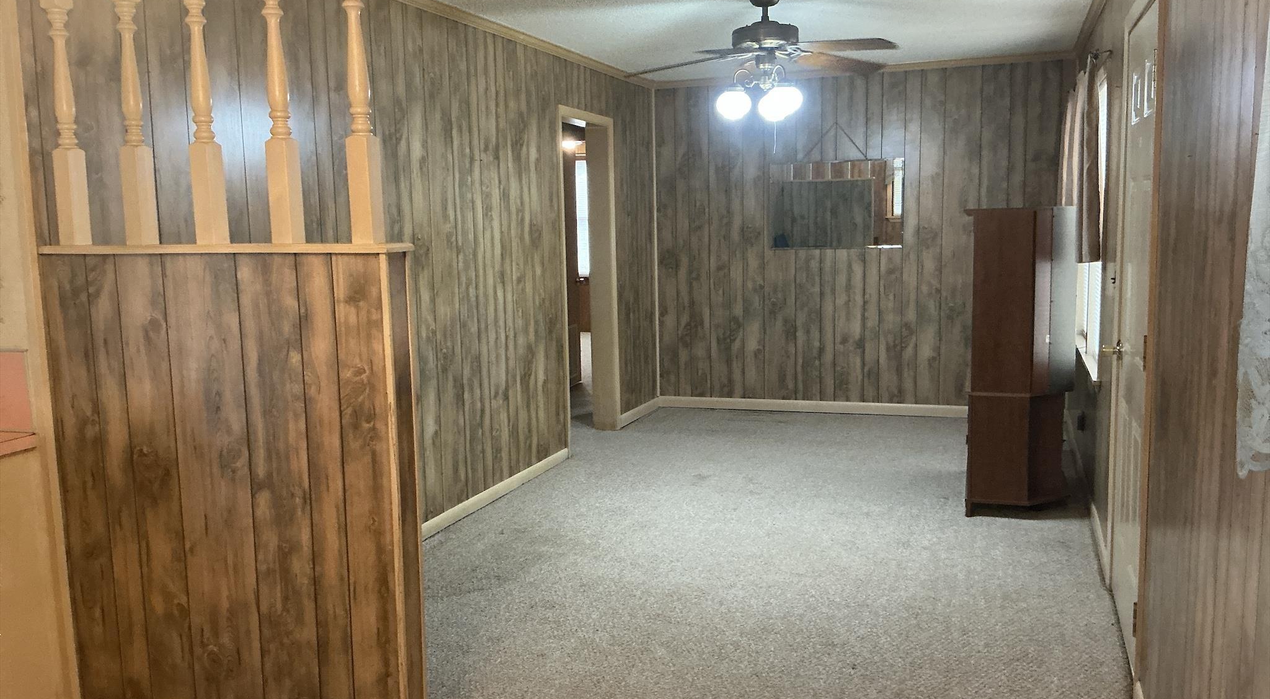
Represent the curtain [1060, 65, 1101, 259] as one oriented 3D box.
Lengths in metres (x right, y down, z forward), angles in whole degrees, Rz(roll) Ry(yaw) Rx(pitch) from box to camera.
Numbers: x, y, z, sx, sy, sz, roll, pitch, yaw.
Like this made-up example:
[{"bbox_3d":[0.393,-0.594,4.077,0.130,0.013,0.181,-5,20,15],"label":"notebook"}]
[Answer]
[{"bbox_3d":[2.184,-0.907,5.073,0.135,0.865,1.730,1,8,20],"label":"curtain"}]

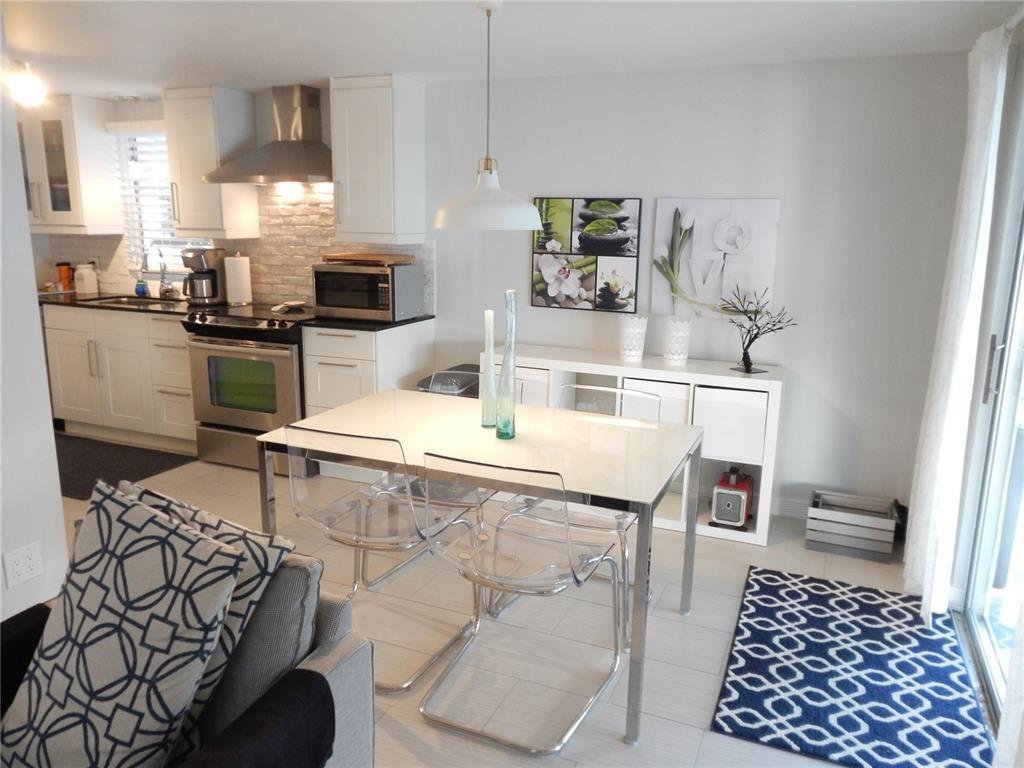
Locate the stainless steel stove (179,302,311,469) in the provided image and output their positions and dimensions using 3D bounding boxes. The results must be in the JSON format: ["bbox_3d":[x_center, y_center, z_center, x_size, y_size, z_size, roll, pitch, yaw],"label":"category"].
[{"bbox_3d":[-1.397,0.023,4.448,0.784,0.931,0.664,6,13,22],"label":"stainless steel stove"}]

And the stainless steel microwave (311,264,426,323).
[{"bbox_3d":[-0.806,-0.530,4.209,0.519,0.296,0.360,6,13,22],"label":"stainless steel microwave"}]

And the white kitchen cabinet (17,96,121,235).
[{"bbox_3d":[-3.132,-1.484,5.121,0.830,0.862,0.335,6,14,22],"label":"white kitchen cabinet"}]

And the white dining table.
[{"bbox_3d":[-0.079,0.539,2.693,1.350,0.746,0.848,6,14,22],"label":"white dining table"}]

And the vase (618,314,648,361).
[{"bbox_3d":[0.611,-0.226,3.745,0.147,0.216,0.147,6,14,22],"label":"vase"}]

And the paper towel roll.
[{"bbox_3d":[-1.759,-0.673,4.758,0.148,0.315,0.148,1,13,0],"label":"paper towel roll"}]

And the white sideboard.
[{"bbox_3d":[0.585,0.266,3.827,1.487,0.789,0.390,6,13,22],"label":"white sideboard"}]

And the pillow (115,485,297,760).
[{"bbox_3d":[-0.773,0.494,1.528,0.490,0.490,0.140,13,-25,22],"label":"pillow"}]

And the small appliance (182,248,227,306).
[{"bbox_3d":[-1.994,-0.694,4.789,0.185,0.356,0.250,11,16,39],"label":"small appliance"}]

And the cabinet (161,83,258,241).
[{"bbox_3d":[-1.841,-1.347,4.580,0.405,0.869,0.311,6,13,22],"label":"cabinet"}]

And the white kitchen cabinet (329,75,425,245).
[{"bbox_3d":[-0.737,-1.229,4.125,0.400,0.869,0.311,6,13,22],"label":"white kitchen cabinet"}]

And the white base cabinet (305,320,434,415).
[{"bbox_3d":[-0.794,0.087,4.241,0.455,0.874,0.629,6,13,22],"label":"white base cabinet"}]

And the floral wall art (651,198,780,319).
[{"bbox_3d":[1.001,-0.624,3.675,0.588,0.580,0.028,6,14,22],"label":"floral wall art"}]

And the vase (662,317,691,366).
[{"bbox_3d":[0.807,-0.208,3.632,0.132,0.228,0.132,6,13,22],"label":"vase"}]

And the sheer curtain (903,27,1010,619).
[{"bbox_3d":[1.672,-0.161,2.752,0.165,2.130,0.440,6,14,22],"label":"sheer curtain"}]

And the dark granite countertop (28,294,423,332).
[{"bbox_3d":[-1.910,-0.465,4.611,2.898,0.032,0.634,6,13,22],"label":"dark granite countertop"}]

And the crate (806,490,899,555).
[{"bbox_3d":[1.590,0.662,3.471,0.360,0.208,0.260,6,14,22],"label":"crate"}]

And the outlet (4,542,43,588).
[{"bbox_3d":[-1.582,0.586,2.401,0.012,0.114,0.116,6,13,22],"label":"outlet"}]

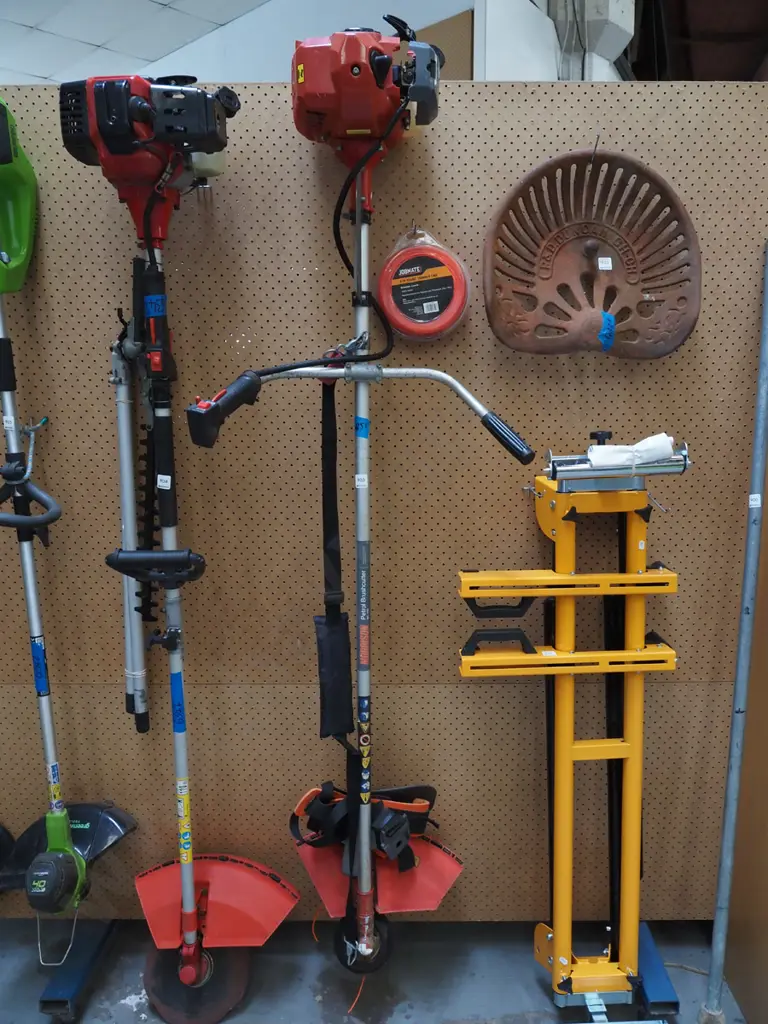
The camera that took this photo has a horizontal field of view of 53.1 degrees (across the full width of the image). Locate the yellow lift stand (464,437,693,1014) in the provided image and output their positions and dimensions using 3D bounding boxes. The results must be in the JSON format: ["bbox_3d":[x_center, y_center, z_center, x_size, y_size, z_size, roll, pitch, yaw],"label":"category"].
[{"bbox_3d":[0.351,0.451,1.520,0.412,1.212,0.293,-1,7,-2],"label":"yellow lift stand"}]

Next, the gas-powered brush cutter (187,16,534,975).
[{"bbox_3d":[-0.037,0.111,1.508,0.615,1.945,0.276,0,12,1],"label":"gas-powered brush cutter"}]

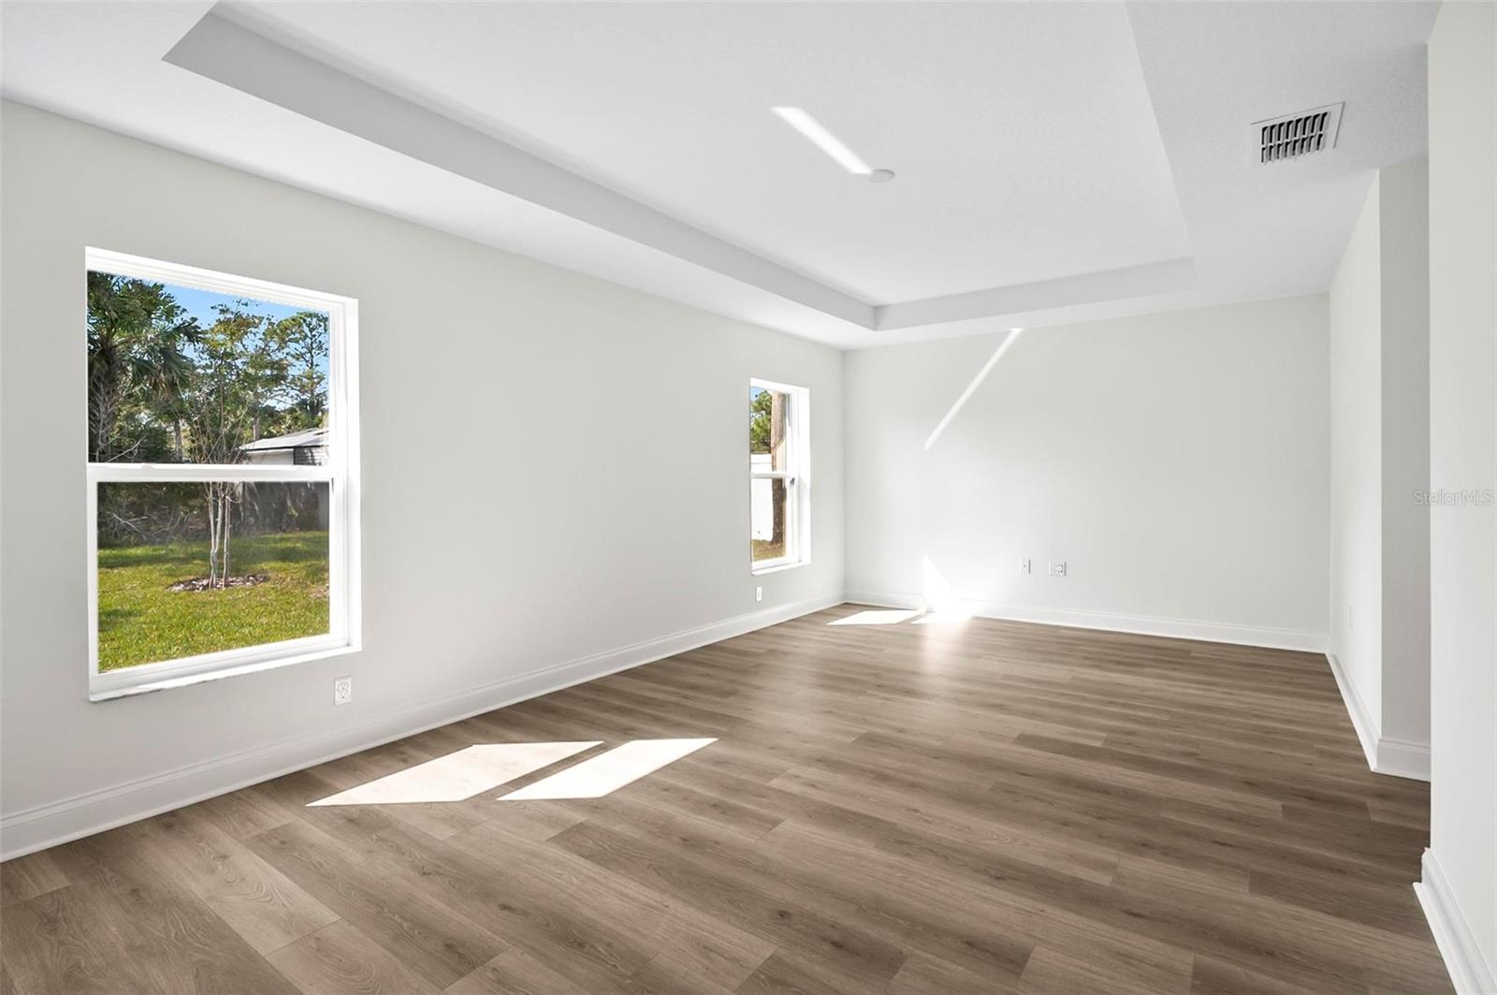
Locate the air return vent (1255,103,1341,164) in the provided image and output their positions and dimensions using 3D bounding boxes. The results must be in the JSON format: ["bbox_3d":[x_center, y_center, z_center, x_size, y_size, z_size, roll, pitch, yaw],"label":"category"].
[{"bbox_3d":[1.982,-1.300,2.415,0.230,0.030,0.380,1,2,38],"label":"air return vent"}]

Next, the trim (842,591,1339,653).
[{"bbox_3d":[2.435,0.983,5.478,3.560,0.140,0.030,1,2,33],"label":"trim"}]

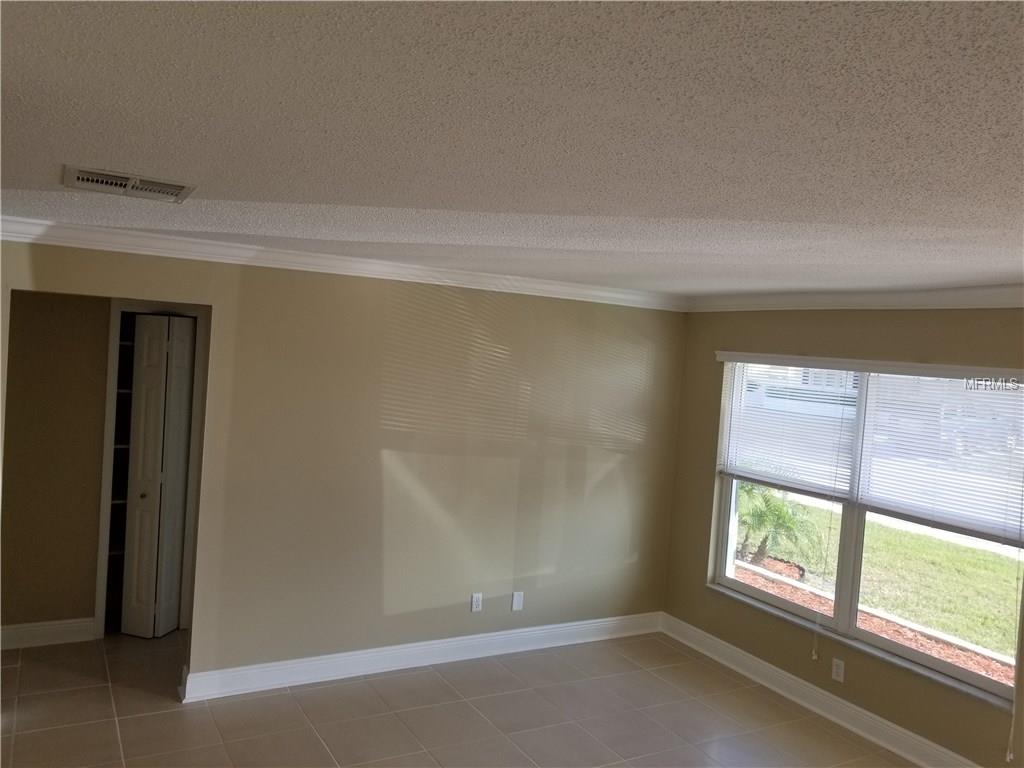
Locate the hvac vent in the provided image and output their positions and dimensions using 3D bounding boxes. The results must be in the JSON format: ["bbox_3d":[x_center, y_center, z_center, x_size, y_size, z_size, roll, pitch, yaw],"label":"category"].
[{"bbox_3d":[-1.227,-0.634,2.471,0.355,0.022,0.325,3,2,-29],"label":"hvac vent"}]

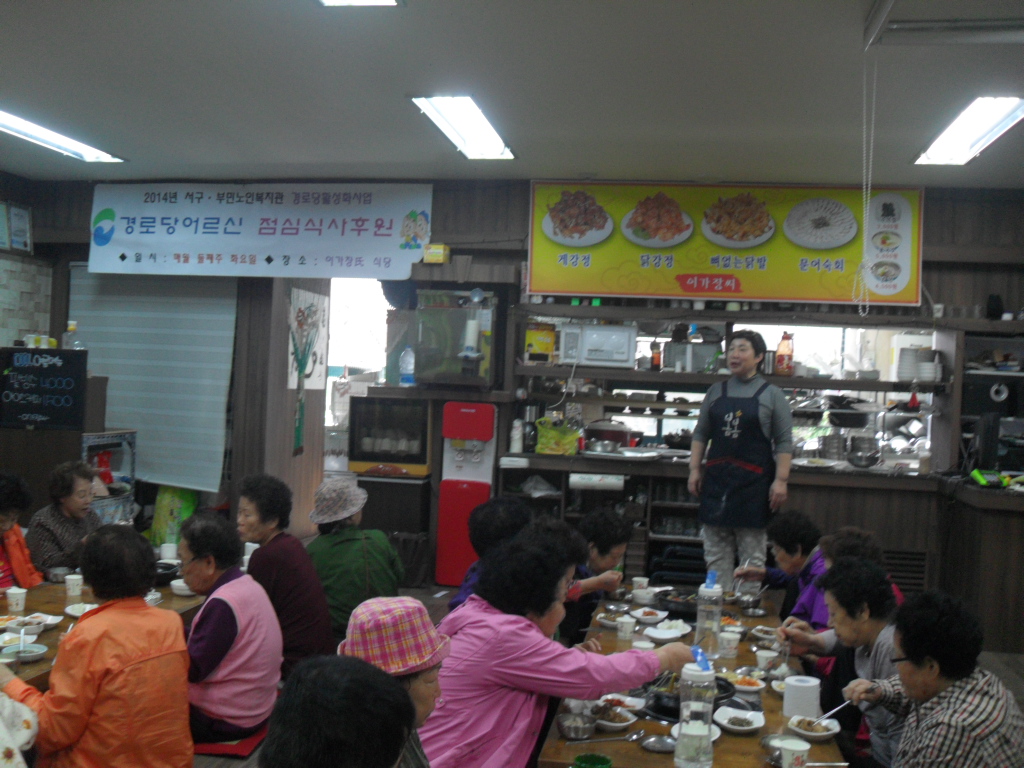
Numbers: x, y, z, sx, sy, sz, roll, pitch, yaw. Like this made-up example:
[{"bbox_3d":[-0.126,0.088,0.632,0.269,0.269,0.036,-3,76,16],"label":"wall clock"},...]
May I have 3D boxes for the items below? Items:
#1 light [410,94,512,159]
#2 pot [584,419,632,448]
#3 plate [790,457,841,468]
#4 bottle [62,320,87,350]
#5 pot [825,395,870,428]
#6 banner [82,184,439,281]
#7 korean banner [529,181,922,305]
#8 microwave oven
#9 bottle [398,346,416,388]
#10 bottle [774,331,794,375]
[{"bbox_3d":[-0.223,-1.282,5.407,0.285,0.070,1.245,2,0,10],"label":"light"},{"bbox_3d":[0.620,0.331,6.789,0.310,0.205,0.290,2,0,10],"label":"pot"},{"bbox_3d":[1.811,0.469,6.179,0.285,0.035,0.270,2,0,10],"label":"plate"},{"bbox_3d":[-2.531,-0.218,5.961,0.108,0.290,0.105,2,0,10],"label":"bottle"},{"bbox_3d":[2.071,0.170,6.392,0.280,0.200,0.260,2,0,10],"label":"pot"},{"bbox_3d":[-1.678,-1.013,6.808,2.350,0.610,0.030,2,0,10],"label":"banner"},{"bbox_3d":[1.263,-0.855,6.306,2.330,0.710,0.040,2,0,10],"label":"korean banner"},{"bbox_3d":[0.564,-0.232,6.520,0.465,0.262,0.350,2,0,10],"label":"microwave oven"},{"bbox_3d":[-0.690,-0.116,6.864,0.100,0.270,0.098,2,0,10],"label":"bottle"},{"bbox_3d":[1.634,-0.179,6.196,0.100,0.268,0.085,2,0,10],"label":"bottle"}]

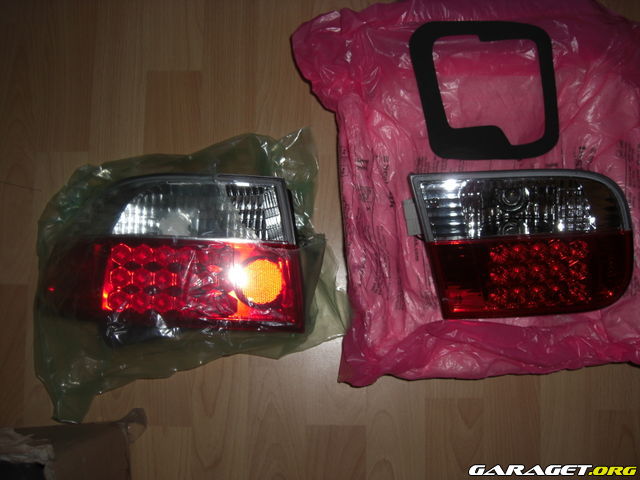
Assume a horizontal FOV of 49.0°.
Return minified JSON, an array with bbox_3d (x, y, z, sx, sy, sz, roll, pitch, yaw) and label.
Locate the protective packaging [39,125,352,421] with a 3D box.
[{"bbox_3d":[-0.148,0.034,0.756,0.348,0.120,0.304,-6,83,-1],"label":"protective packaging"}]

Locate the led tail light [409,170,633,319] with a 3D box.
[{"bbox_3d":[0.209,0.009,0.756,0.228,0.085,0.151,0,83,0],"label":"led tail light"}]

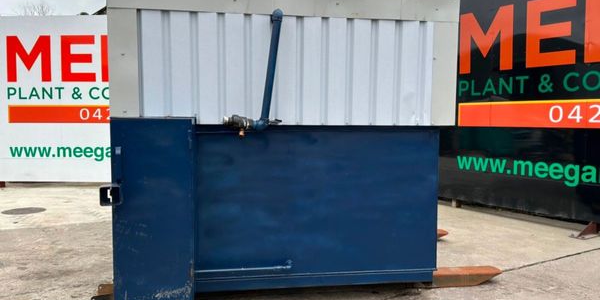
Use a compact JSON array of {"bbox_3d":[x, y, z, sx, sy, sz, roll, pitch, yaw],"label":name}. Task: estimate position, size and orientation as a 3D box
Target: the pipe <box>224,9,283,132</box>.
[{"bbox_3d":[-0.352,-0.605,3.705,0.451,0.928,0.138,-1,4,-11],"label":"pipe"}]

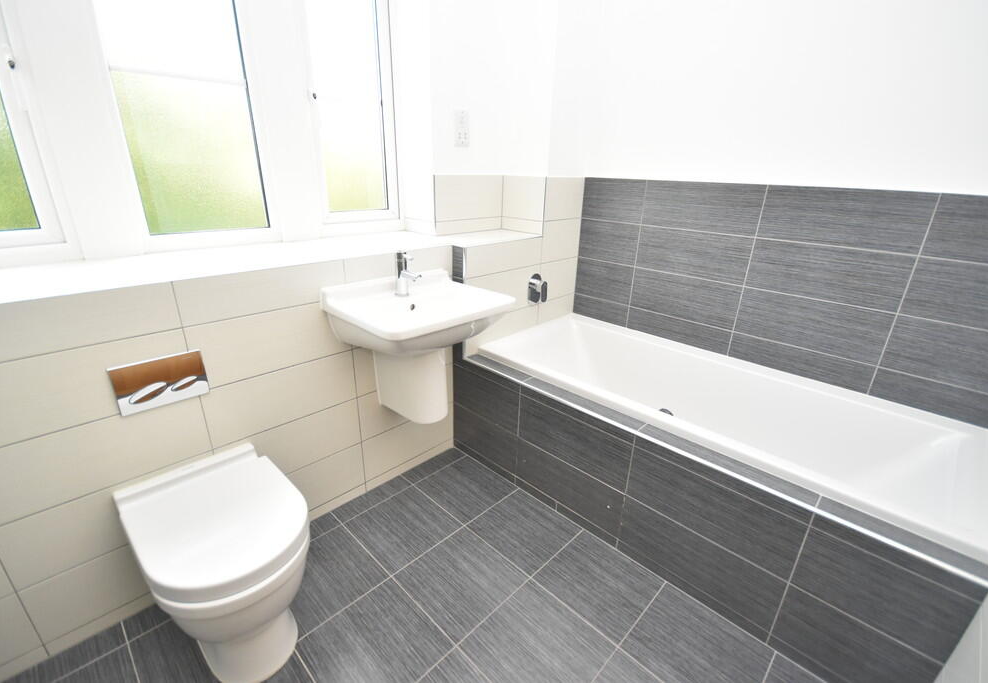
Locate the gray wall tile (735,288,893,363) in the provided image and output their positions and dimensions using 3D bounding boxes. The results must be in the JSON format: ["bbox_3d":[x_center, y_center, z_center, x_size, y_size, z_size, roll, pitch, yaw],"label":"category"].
[{"bbox_3d":[1.251,-0.070,1.707,0.500,0.203,0.010,21,28,41],"label":"gray wall tile"}]

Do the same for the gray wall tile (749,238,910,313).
[{"bbox_3d":[1.232,-0.257,1.600,0.504,0.202,0.010,20,28,40],"label":"gray wall tile"}]

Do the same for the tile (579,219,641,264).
[{"bbox_3d":[0.598,-0.519,2.231,0.352,0.203,0.010,21,28,41],"label":"tile"}]

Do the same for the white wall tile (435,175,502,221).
[{"bbox_3d":[-0.111,-0.686,2.035,0.010,0.200,0.438,20,28,40],"label":"white wall tile"}]

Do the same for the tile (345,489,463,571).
[{"bbox_3d":[-0.347,0.712,1.646,0.332,0.010,0.333,20,28,40],"label":"tile"}]

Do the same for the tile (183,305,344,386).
[{"bbox_3d":[-0.718,-0.003,1.435,0.010,0.203,0.500,21,28,41],"label":"tile"}]

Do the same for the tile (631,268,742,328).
[{"bbox_3d":[0.898,-0.208,2.039,0.505,0.208,0.010,21,28,40],"label":"tile"}]

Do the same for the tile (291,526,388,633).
[{"bbox_3d":[-0.593,0.818,1.469,0.339,0.010,0.341,21,28,40],"label":"tile"}]

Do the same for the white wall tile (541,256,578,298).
[{"bbox_3d":[0.339,-0.325,2.259,0.010,0.201,0.317,20,28,40],"label":"white wall tile"}]

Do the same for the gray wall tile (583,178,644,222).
[{"bbox_3d":[0.601,-0.712,2.158,0.352,0.200,0.010,21,28,41],"label":"gray wall tile"}]

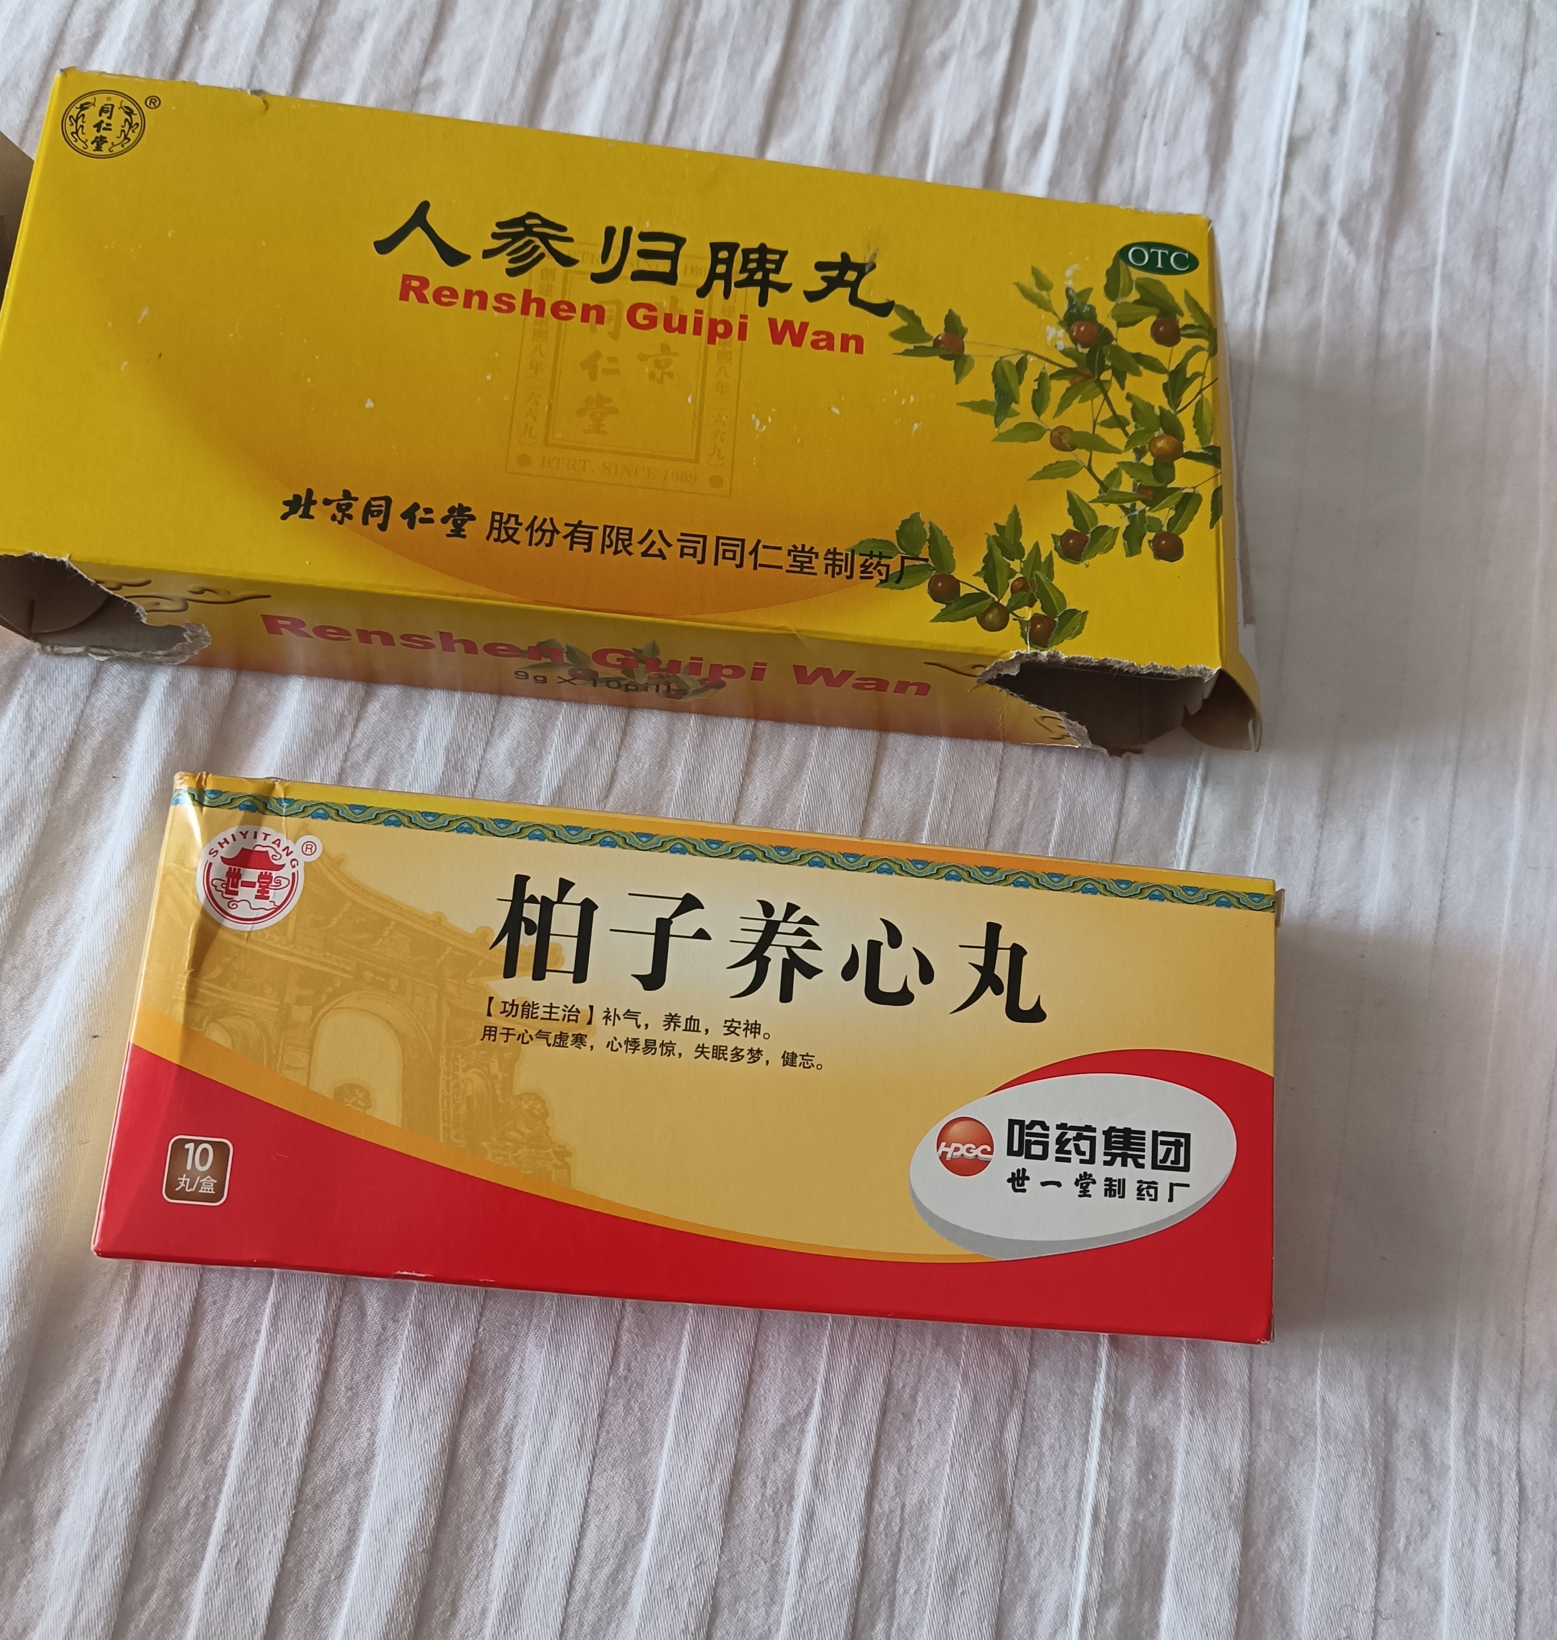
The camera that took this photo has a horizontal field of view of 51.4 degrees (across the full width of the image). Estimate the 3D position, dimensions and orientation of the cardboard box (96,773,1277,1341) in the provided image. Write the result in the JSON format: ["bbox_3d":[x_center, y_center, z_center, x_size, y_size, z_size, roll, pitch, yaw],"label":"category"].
[{"bbox_3d":[-0.009,0.035,0.234,0.156,0.028,0.063,6,76,-4],"label":"cardboard box"}]

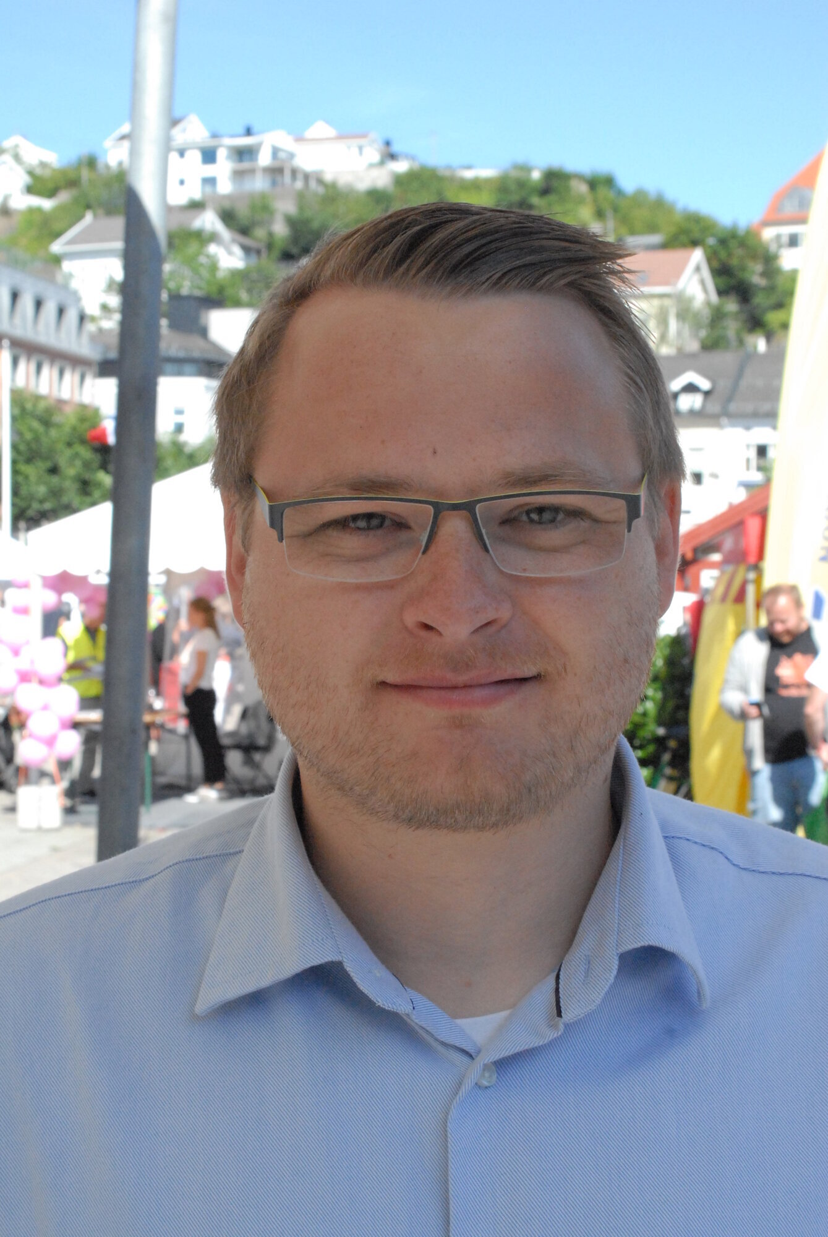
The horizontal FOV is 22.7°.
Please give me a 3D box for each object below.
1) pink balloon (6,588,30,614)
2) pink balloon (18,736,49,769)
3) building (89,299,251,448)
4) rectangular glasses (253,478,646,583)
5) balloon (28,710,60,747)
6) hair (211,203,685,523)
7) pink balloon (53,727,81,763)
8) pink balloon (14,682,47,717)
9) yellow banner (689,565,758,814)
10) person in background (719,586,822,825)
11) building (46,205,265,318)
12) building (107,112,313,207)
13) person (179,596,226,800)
[{"bbox_3d":[-2.936,-0.129,15.300,0.235,0.260,0.235,0,1,0],"label":"pink balloon"},{"bbox_3d":[-2.781,0.979,15.100,0.235,0.255,0.235,0,1,0],"label":"pink balloon"},{"bbox_3d":[-14.275,-14.538,122.000,10.500,9.000,10.000,0,0,-5],"label":"building"},{"bbox_3d":[0.013,-0.041,0.812,0.150,0.042,0.140,-2,9,-1],"label":"rectangular glasses"},{"bbox_3d":[-2.653,0.783,14.800,0.235,0.260,0.235,0,0,0],"label":"balloon"},{"bbox_3d":[0.013,-0.077,0.820,0.185,0.175,0.205,-1,1,0],"label":"hair"},{"bbox_3d":[-2.490,0.908,14.800,0.220,0.250,0.220,0,0,0],"label":"pink balloon"},{"bbox_3d":[-2.769,0.583,14.900,0.235,0.255,0.235,0,0,0],"label":"pink balloon"},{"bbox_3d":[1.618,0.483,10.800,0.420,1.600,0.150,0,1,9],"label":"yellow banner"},{"bbox_3d":[1.685,0.721,9.600,0.560,1.740,0.380,0,1,6],"label":"person in background"},{"bbox_3d":[-18.120,-25.019,145.000,12.000,8.200,9.500,0,0,25],"label":"building"},{"bbox_3d":[-20.245,-45.354,205.000,19.000,9.200,11.000,0,0,13],"label":"building"},{"bbox_3d":[-1.773,0.668,17.300,0.400,1.680,0.460,0,0,-9],"label":"person"}]

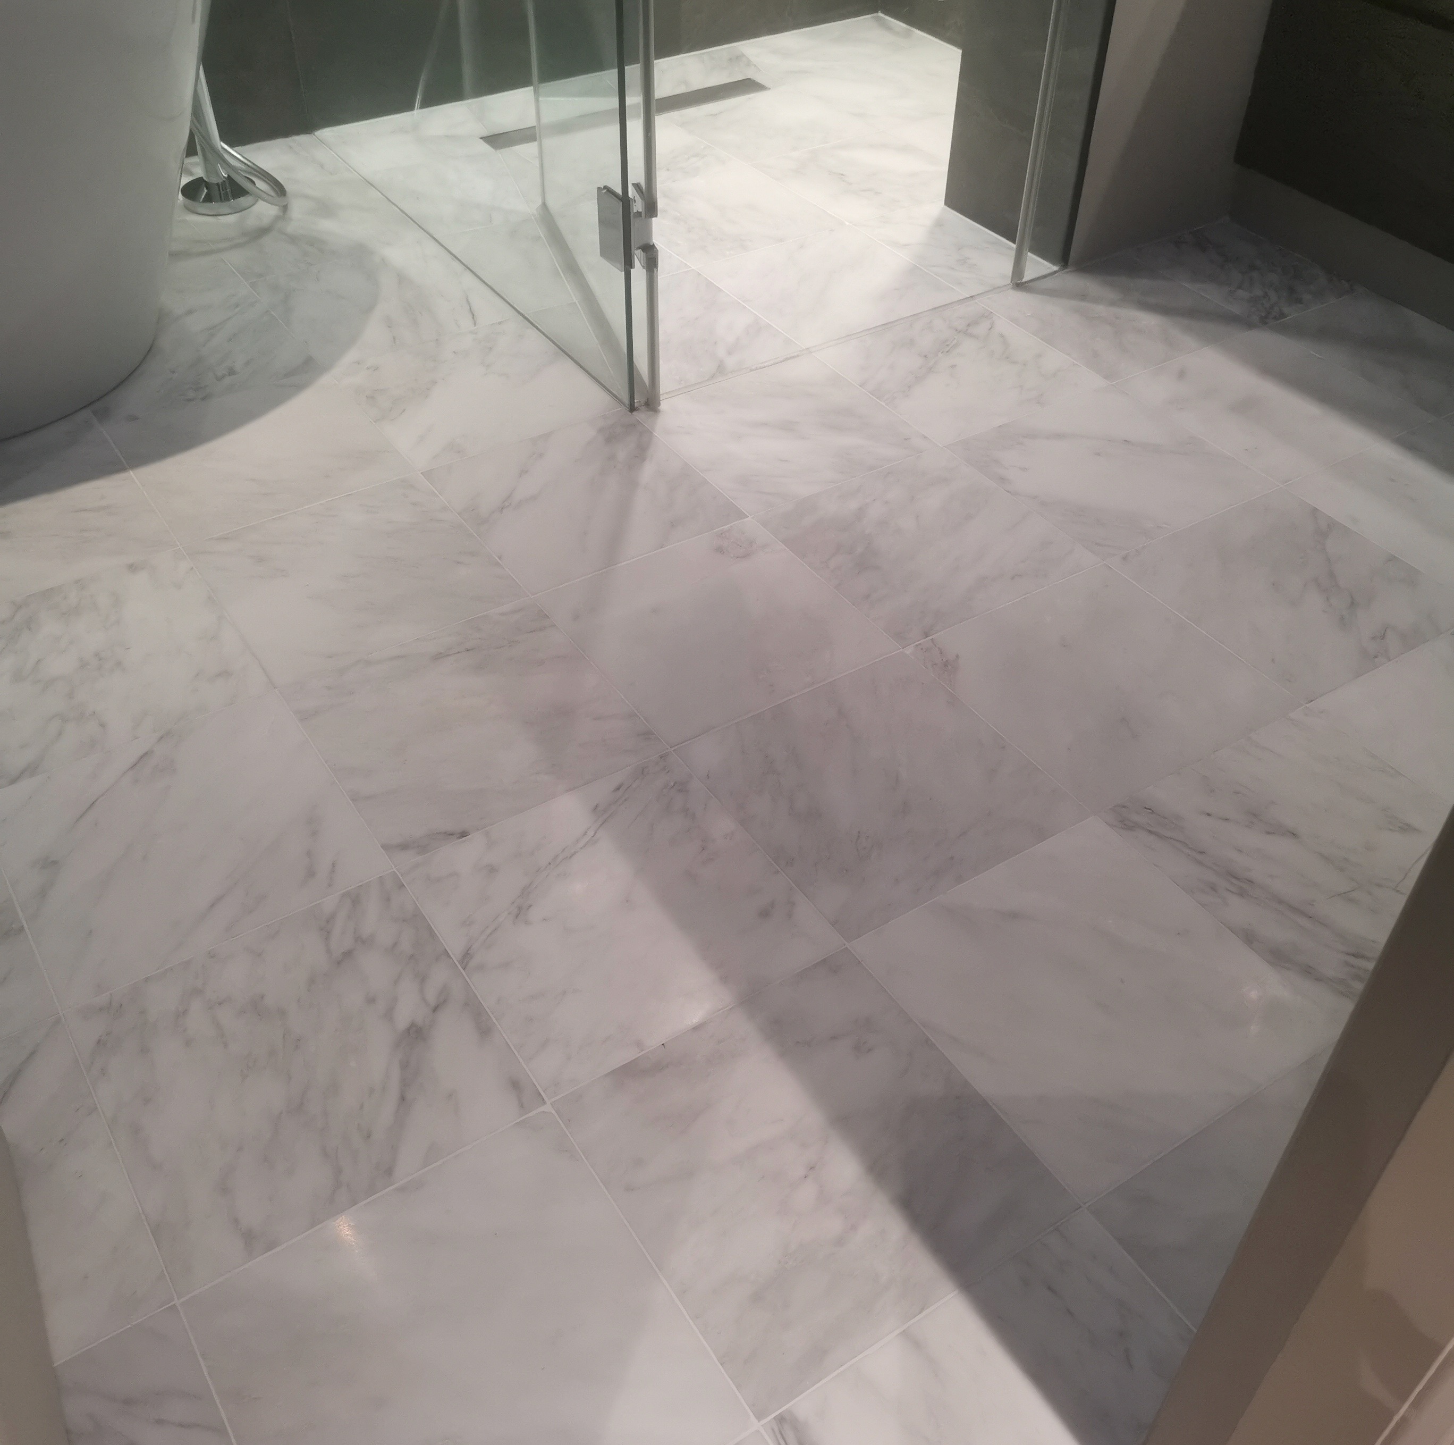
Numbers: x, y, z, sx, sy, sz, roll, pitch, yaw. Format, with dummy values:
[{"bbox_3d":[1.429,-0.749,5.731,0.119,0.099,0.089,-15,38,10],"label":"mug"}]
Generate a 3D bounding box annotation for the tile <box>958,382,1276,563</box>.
[{"bbox_3d":[0.496,-0.326,1.958,0.303,0.010,0.303,-23,48,-25],"label":"tile"}]

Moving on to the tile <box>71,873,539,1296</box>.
[{"bbox_3d":[-0.356,0.283,1.263,0.303,0.010,0.303,-23,48,-25],"label":"tile"}]

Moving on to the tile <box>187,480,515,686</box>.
[{"bbox_3d":[-0.434,-0.171,1.762,0.303,0.010,0.303,-23,48,-25],"label":"tile"}]

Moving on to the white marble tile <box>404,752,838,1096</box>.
[{"bbox_3d":[-0.101,0.176,1.396,0.303,0.012,0.303,-23,47,-24],"label":"white marble tile"}]

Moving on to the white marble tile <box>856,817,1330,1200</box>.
[{"bbox_3d":[0.321,0.238,1.333,0.303,0.012,0.303,-23,47,-24],"label":"white marble tile"}]

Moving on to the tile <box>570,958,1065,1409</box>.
[{"bbox_3d":[0.066,0.348,1.208,0.303,0.012,0.303,-23,47,-24],"label":"tile"}]

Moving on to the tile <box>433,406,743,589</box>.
[{"bbox_3d":[-0.180,-0.280,1.889,0.303,0.010,0.303,-23,48,-25],"label":"tile"}]

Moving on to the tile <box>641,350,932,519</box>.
[{"bbox_3d":[0.075,-0.390,2.023,0.303,0.012,0.303,-23,47,-24],"label":"tile"}]

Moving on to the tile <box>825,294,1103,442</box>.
[{"bbox_3d":[0.330,-0.499,2.144,0.303,0.010,0.303,-23,48,-25],"label":"tile"}]

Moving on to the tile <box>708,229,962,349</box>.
[{"bbox_3d":[0.163,-0.671,2.329,0.303,0.010,0.303,-23,48,-25],"label":"tile"}]

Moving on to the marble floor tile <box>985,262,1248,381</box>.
[{"bbox_3d":[0.586,-0.610,2.273,0.303,0.012,0.303,-23,47,-24],"label":"marble floor tile"}]

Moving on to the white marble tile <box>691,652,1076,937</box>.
[{"bbox_3d":[0.154,0.065,1.518,0.303,0.010,0.303,-23,48,-25],"label":"white marble tile"}]

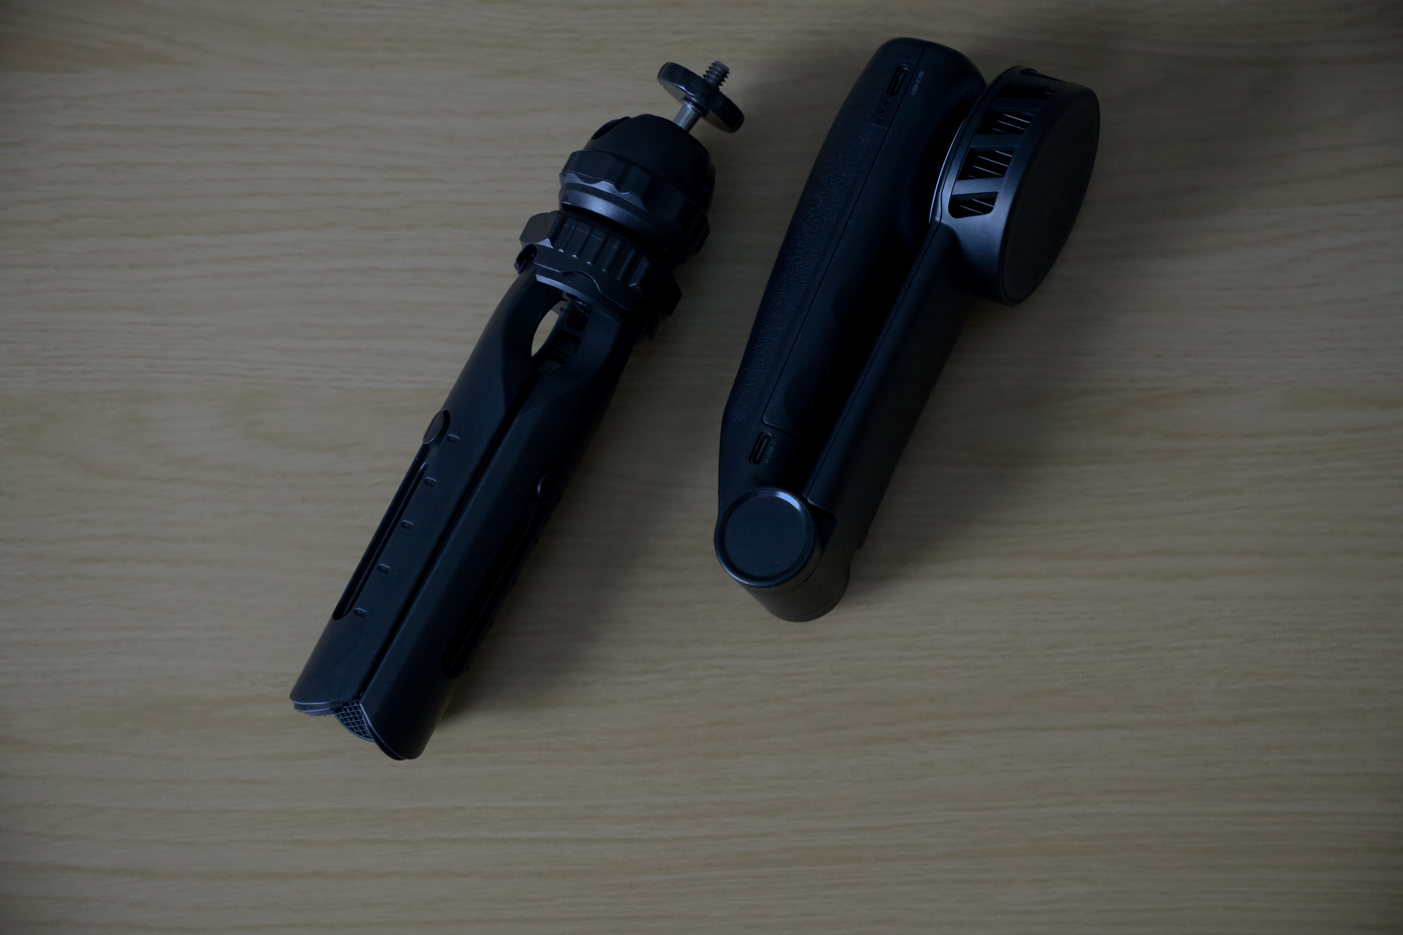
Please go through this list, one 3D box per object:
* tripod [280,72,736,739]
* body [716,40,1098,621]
[{"bbox_3d":[-0.050,-0.016,0.559,0.047,0.048,0.199,26,81,3],"label":"tripod"},{"bbox_3d":[0.044,-0.044,0.563,0.068,0.062,0.169,25,82,22],"label":"body"}]

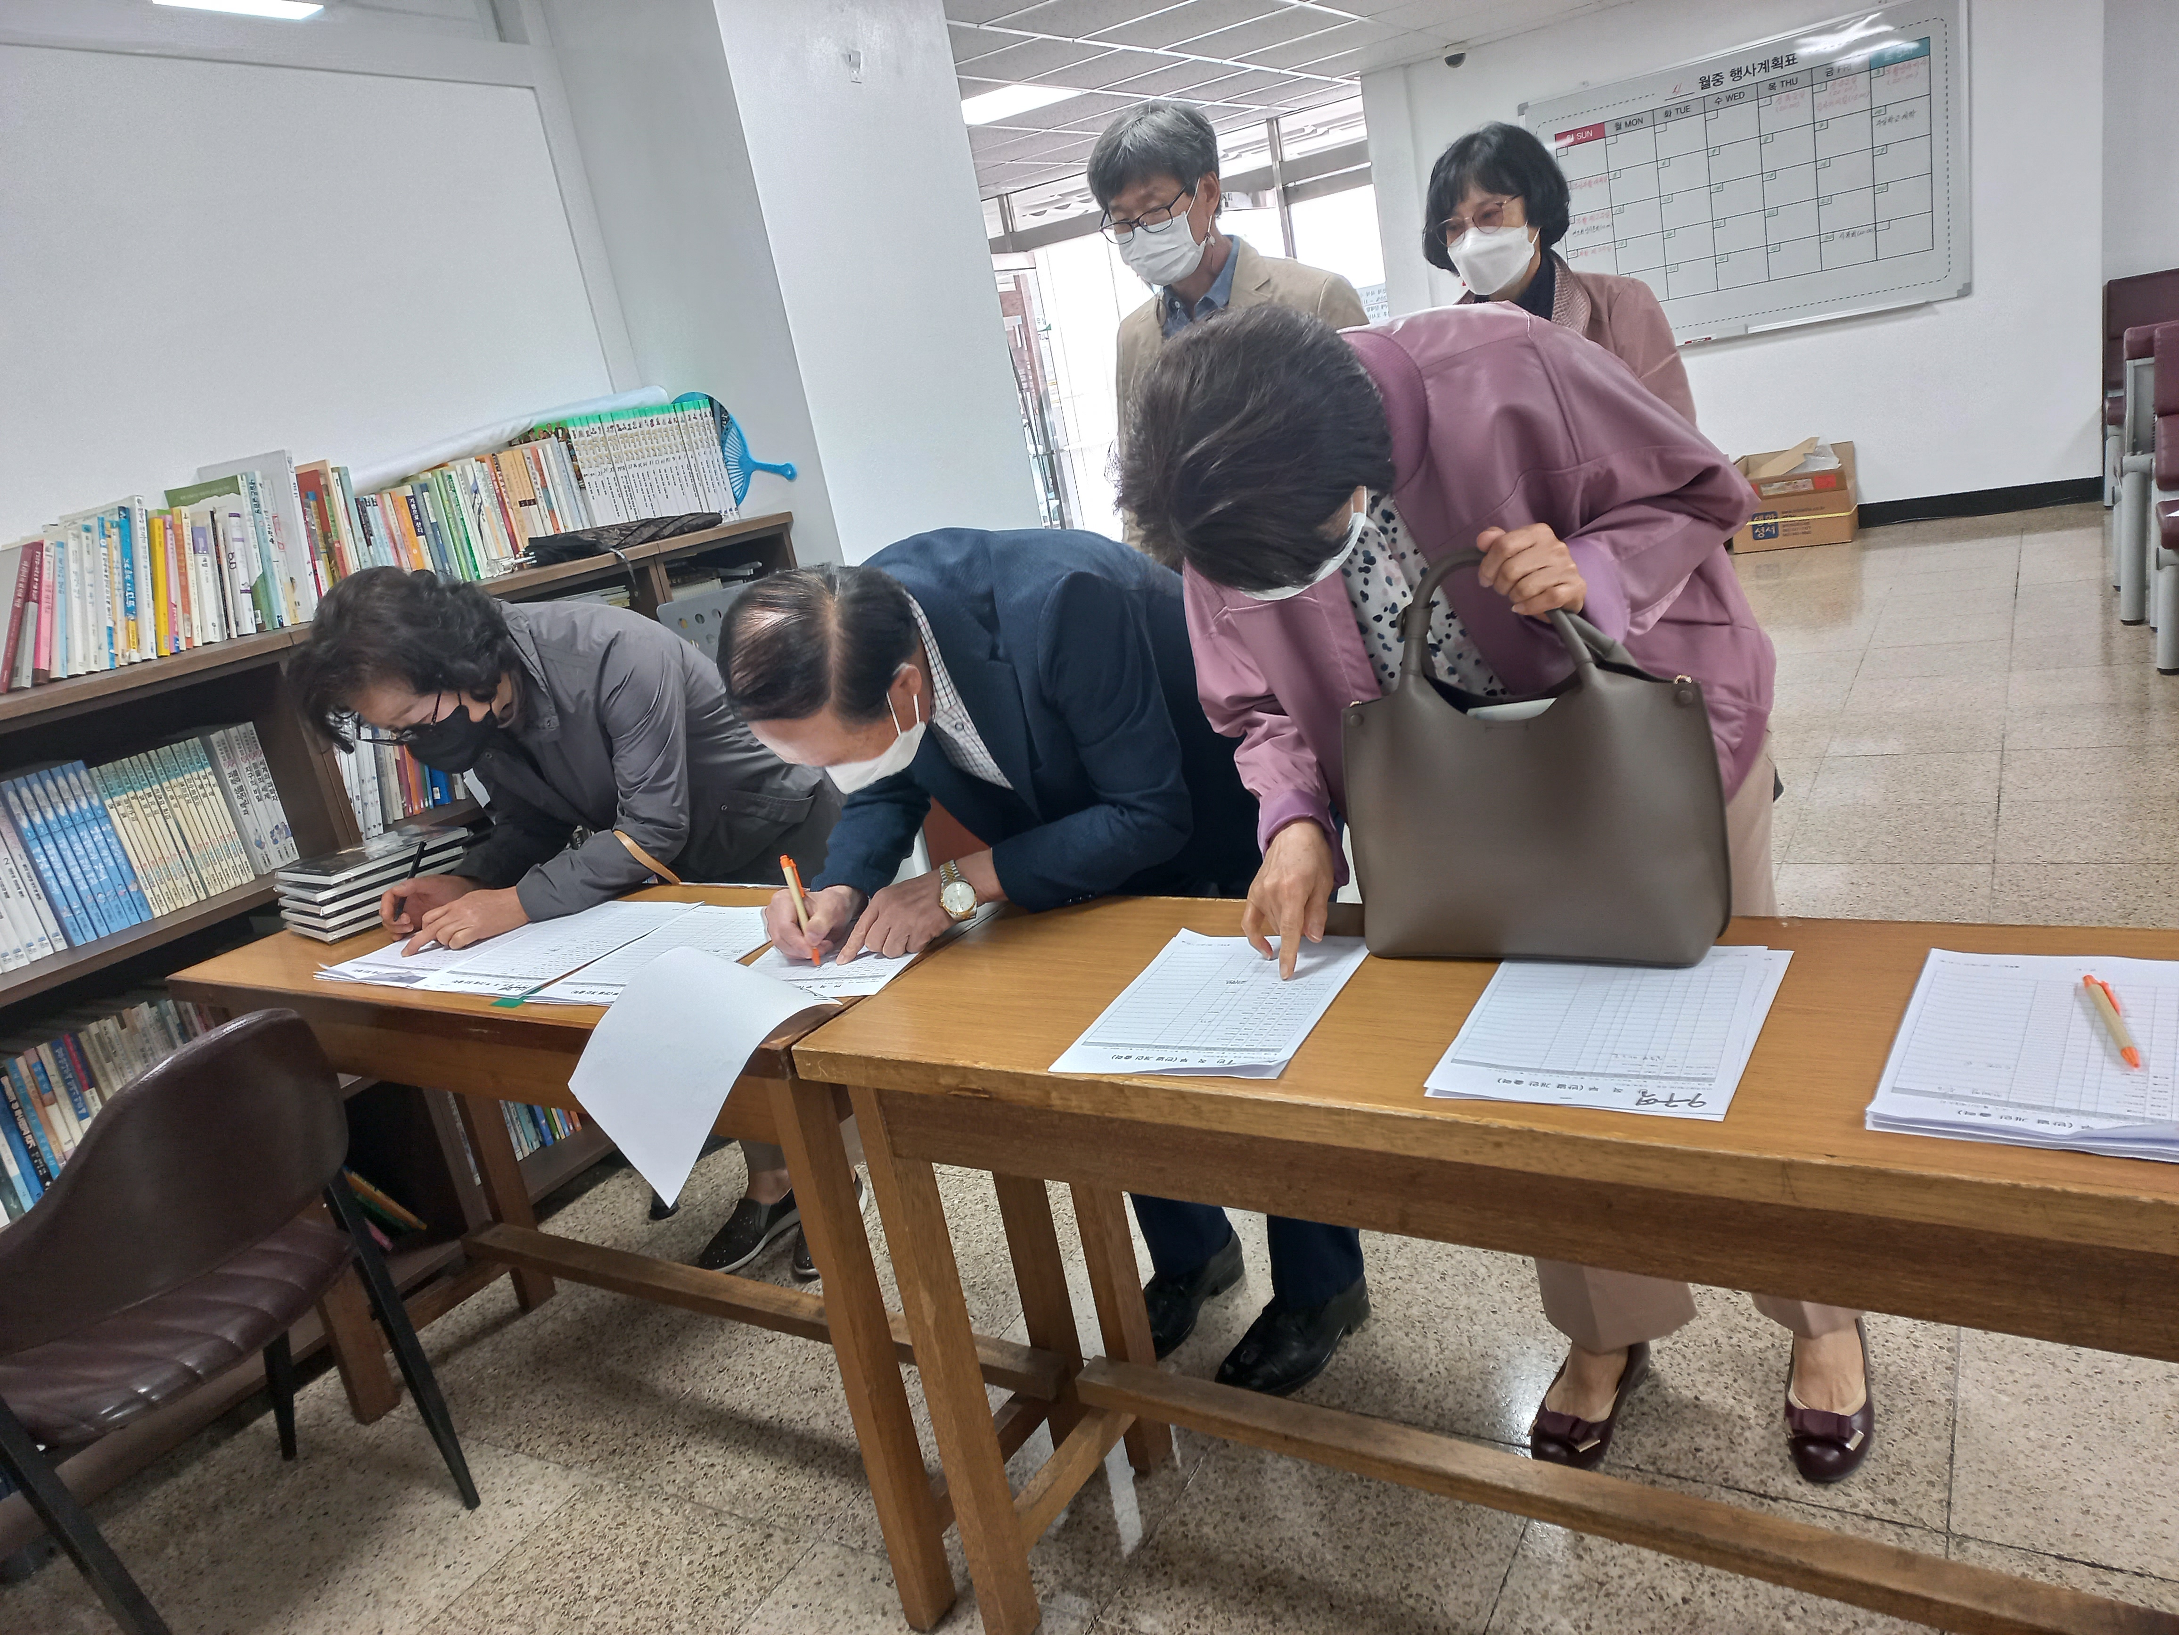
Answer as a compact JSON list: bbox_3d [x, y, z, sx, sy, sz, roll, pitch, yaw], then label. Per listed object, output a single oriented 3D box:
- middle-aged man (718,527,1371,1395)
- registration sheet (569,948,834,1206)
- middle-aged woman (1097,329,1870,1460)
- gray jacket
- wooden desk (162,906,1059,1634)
[{"bbox_3d":[0.034,0.186,1.988,0.780,1.150,0.520,-22,19,-36],"label":"middle-aged man"},{"bbox_3d":[-0.413,0.256,1.609,0.235,0.195,0.205,0,19,33],"label":"registration sheet"},{"bbox_3d":[0.486,0.129,1.629,0.520,1.290,0.770,4,21,43],"label":"middle-aged woman"},{"bbox_3d":[-0.662,-0.116,2.322,0.510,0.430,0.600,4,21,43],"label":"gray jacket"},{"bbox_3d":[-0.621,0.501,2.112,1.194,0.720,0.405,0,19,34],"label":"wooden desk"}]

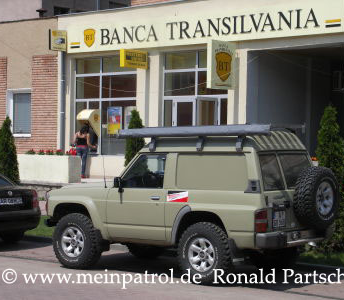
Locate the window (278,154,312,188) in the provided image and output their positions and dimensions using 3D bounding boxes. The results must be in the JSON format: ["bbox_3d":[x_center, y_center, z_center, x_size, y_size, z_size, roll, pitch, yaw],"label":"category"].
[{"bbox_3d":[1.696,0.287,13.115,0.120,0.450,0.778,1,0,40],"label":"window"}]

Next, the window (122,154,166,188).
[{"bbox_3d":[-0.397,0.298,13.616,0.789,0.460,0.100,1,0,40],"label":"window"}]

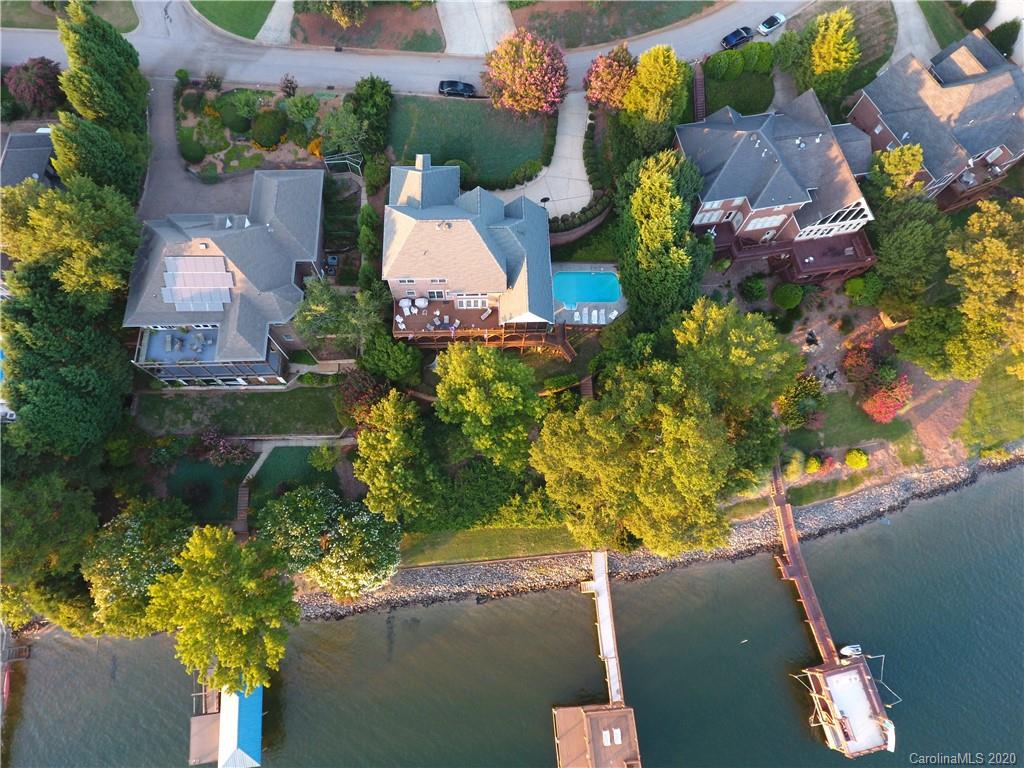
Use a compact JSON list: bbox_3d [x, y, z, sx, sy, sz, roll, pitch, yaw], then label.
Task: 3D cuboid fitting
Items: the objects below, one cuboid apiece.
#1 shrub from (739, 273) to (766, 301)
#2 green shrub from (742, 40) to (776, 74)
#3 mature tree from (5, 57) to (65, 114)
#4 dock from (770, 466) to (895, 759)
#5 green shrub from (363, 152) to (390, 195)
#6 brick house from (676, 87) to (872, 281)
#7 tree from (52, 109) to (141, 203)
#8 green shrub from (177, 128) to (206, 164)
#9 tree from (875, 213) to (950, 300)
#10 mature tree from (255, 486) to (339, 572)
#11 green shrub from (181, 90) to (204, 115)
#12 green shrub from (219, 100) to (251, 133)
[{"bbox_3d":[30.406,-12.206,74.823,3.300,2.700,3.300,1,69,-2],"label":"shrub"},{"bbox_3d":[33.201,-43.986,79.709,4.050,3.000,4.400,1,69,-2],"label":"green shrub"},{"bbox_3d":[-59.313,-36.803,73.701,6.300,6.000,7.200,0,70,0],"label":"mature tree"},{"bbox_3d":[33.461,24.044,64.757,6.729,4.600,29.730,-11,70,-6],"label":"dock"},{"bbox_3d":[-16.930,-26.300,73.970,3.420,4.500,4.860,1,70,-2],"label":"green shrub"},{"bbox_3d":[31.367,-22.631,68.122,20.800,12.200,19.000,-10,70,-4],"label":"brick house"},{"bbox_3d":[-47.185,-25.915,67.948,7.400,11.500,7.800,0,70,0],"label":"tree"},{"bbox_3d":[-39.837,-29.543,73.568,3.400,2.500,4.400,0,70,0],"label":"green shrub"},{"bbox_3d":[45.684,-14.214,68.496,7.800,8.500,9.200,0,70,0],"label":"tree"},{"bbox_3d":[-22.257,15.133,62.362,8.245,7.200,8.719,0,70,0],"label":"mature tree"},{"bbox_3d":[-40.625,-35.799,75.245,2.700,2.200,2.800,1,69,-2],"label":"green shrub"},{"bbox_3d":[-35.116,-33.862,74.897,3.650,2.900,3.800,1,69,-2],"label":"green shrub"}]

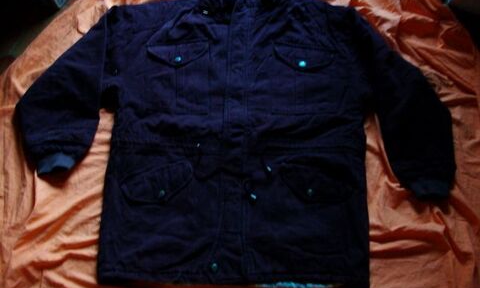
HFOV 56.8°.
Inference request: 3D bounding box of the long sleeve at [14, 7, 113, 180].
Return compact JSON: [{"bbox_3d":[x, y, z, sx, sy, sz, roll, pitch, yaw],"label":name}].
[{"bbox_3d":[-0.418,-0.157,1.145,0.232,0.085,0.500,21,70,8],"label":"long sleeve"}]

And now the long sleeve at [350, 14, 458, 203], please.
[{"bbox_3d":[0.419,-0.137,1.137,0.193,0.085,0.555,-11,69,-4],"label":"long sleeve"}]

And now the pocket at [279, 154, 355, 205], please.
[{"bbox_3d":[0.178,0.085,1.043,0.172,0.025,0.116,0,69,0],"label":"pocket"}]

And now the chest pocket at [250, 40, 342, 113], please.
[{"bbox_3d":[0.158,-0.165,1.129,0.212,0.025,0.206,0,69,0],"label":"chest pocket"}]

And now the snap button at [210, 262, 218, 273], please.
[{"bbox_3d":[-0.057,0.275,0.988,0.018,0.008,0.019,0,69,0],"label":"snap button"}]

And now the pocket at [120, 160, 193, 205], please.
[{"bbox_3d":[-0.193,0.092,1.041,0.165,0.025,0.101,0,69,0],"label":"pocket"}]

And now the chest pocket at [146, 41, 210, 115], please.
[{"bbox_3d":[-0.155,-0.166,1.129,0.162,0.025,0.209,0,69,0],"label":"chest pocket"}]

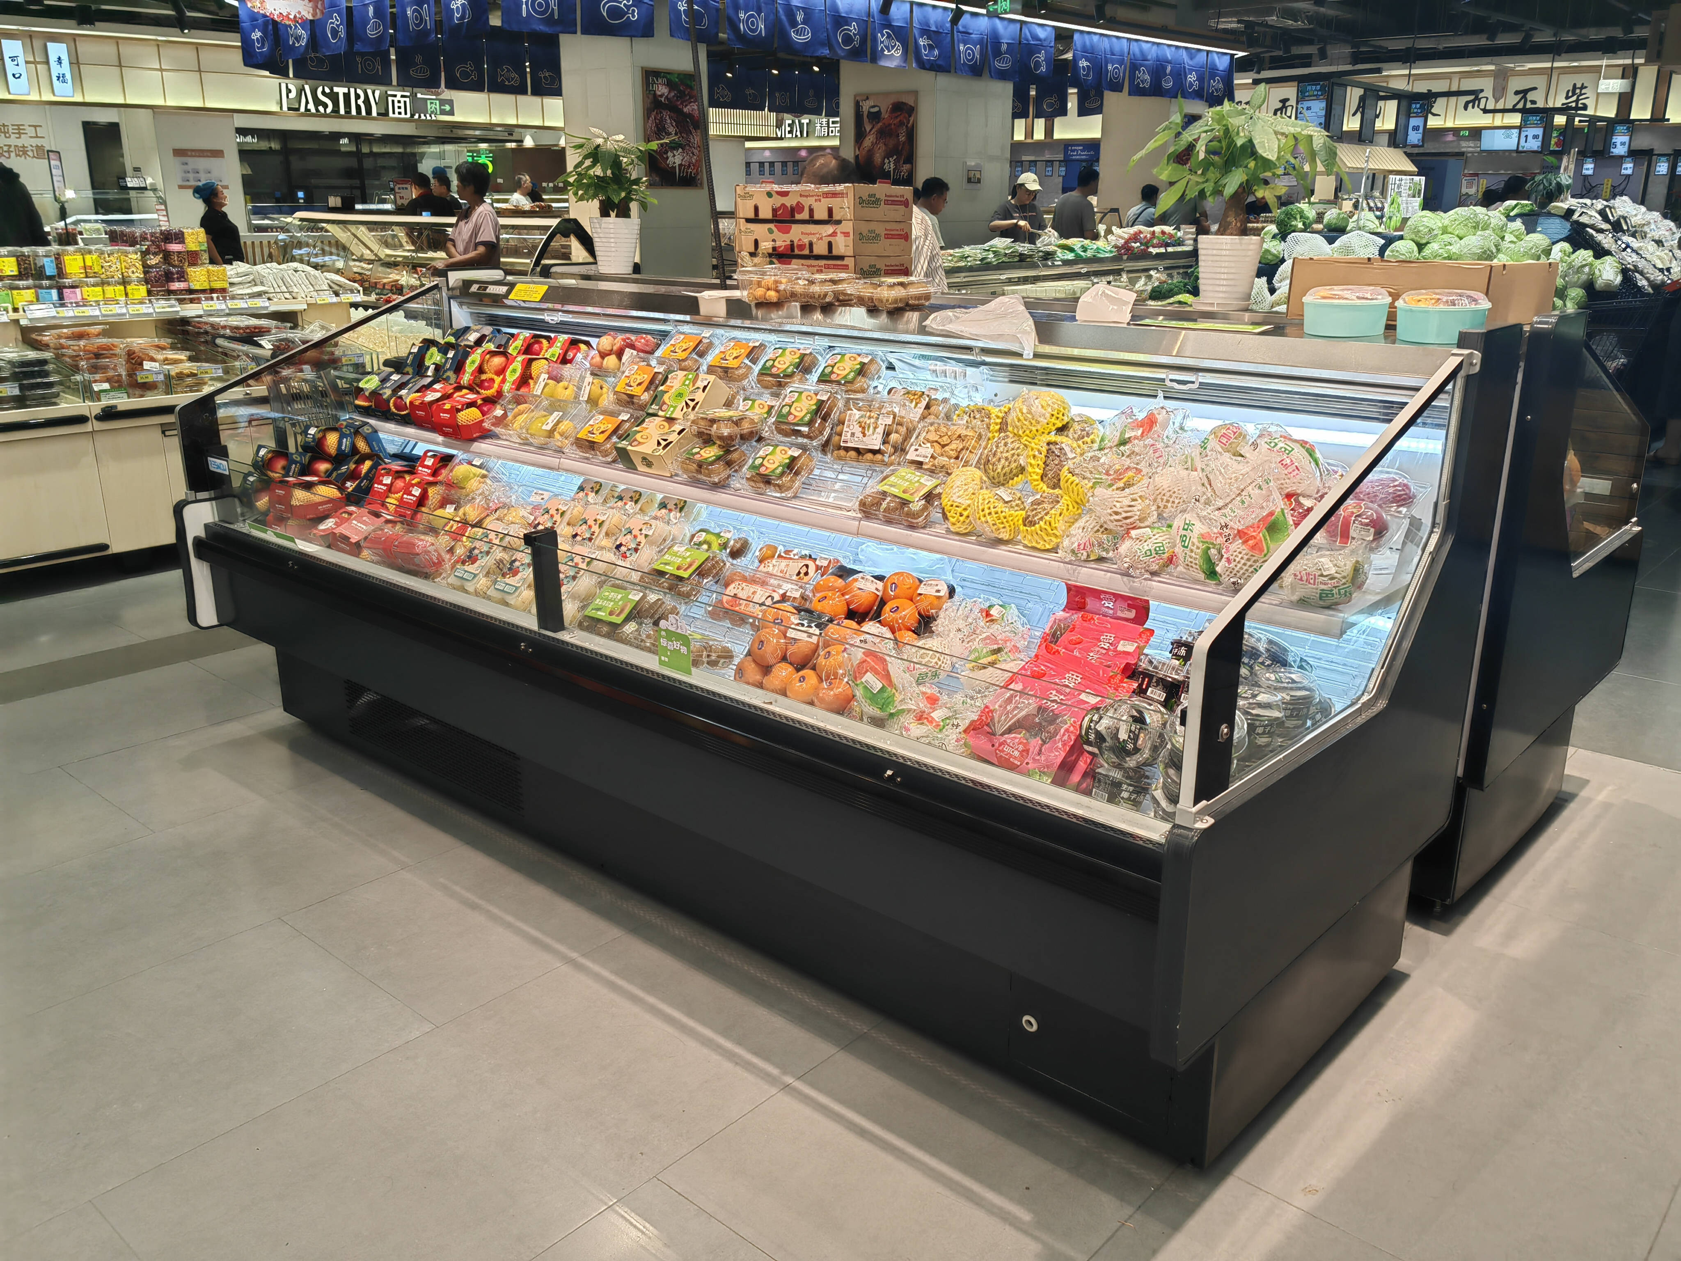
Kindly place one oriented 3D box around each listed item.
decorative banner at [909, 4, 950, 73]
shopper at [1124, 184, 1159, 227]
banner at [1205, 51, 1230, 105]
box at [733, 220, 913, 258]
[{"bbox_3d":[0.620,-3.967,8.791,0.020,0.400,0.345,16,23,40],"label":"decorative banner"},{"bbox_3d":[2.652,-3.099,11.809,0.360,1.725,0.500,-14,22,-38],"label":"shopper"},{"bbox_3d":[3.292,-4.755,11.319,0.020,0.400,0.345,16,23,40],"label":"banner"},{"bbox_3d":[-0.043,-1.118,3.733,0.400,0.091,0.300,12,21,32],"label":"box"}]

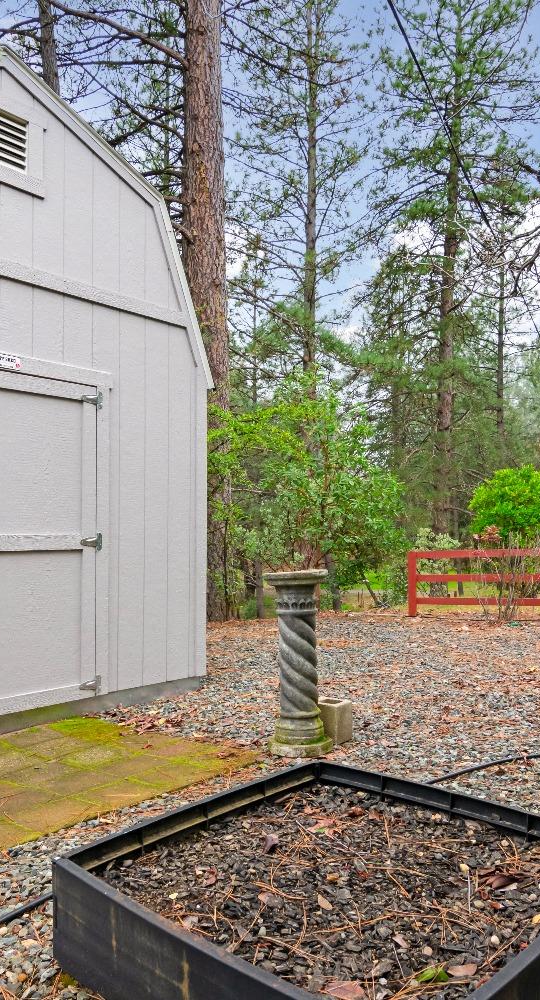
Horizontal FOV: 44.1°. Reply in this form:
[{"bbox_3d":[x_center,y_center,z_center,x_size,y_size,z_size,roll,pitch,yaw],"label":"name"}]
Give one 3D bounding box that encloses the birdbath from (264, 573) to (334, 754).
[{"bbox_3d":[0.147,0.810,3.370,0.325,0.885,0.325,-2,-1,0],"label":"birdbath"}]

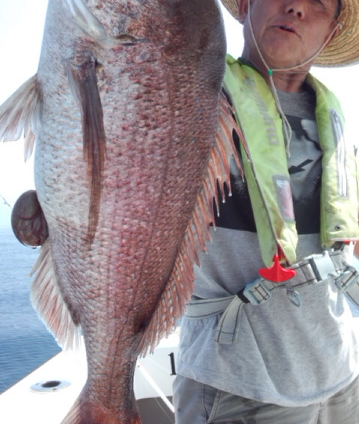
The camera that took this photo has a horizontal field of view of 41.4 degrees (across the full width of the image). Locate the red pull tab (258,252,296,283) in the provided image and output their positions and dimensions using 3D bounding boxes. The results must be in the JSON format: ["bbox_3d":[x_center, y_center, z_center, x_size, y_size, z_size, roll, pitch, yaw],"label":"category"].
[{"bbox_3d":[0.173,0.098,0.840,0.066,0.051,0.014,0,-2,6],"label":"red pull tab"}]

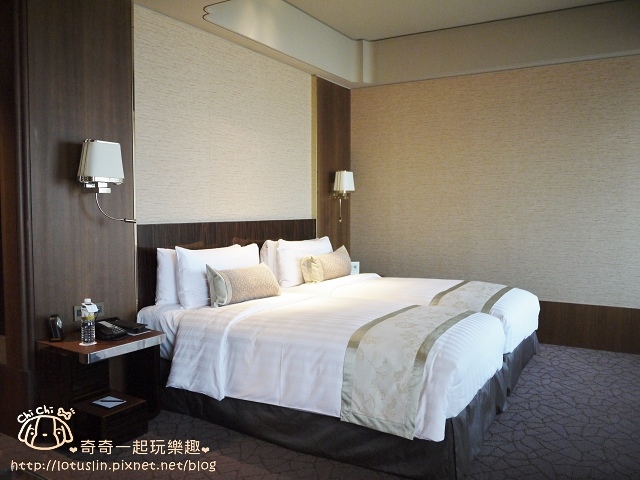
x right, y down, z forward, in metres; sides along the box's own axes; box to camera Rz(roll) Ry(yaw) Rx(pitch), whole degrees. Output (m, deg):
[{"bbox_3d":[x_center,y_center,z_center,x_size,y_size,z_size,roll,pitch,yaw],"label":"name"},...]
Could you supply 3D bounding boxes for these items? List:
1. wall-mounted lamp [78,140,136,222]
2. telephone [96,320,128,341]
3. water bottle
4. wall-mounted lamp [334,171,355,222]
[{"bbox_3d":[-1.204,-0.319,2.901,0.195,0.445,0.280,3,5,31],"label":"wall-mounted lamp"},{"bbox_3d":[-1.165,0.494,2.847,0.200,0.066,0.148,4,5,39],"label":"telephone"},{"bbox_3d":[-1.188,0.421,2.668,0.071,0.230,0.071,3,5,31],"label":"water bottle"},{"bbox_3d":[0.229,-0.435,5.246,0.178,0.510,0.225,3,5,31],"label":"wall-mounted lamp"}]

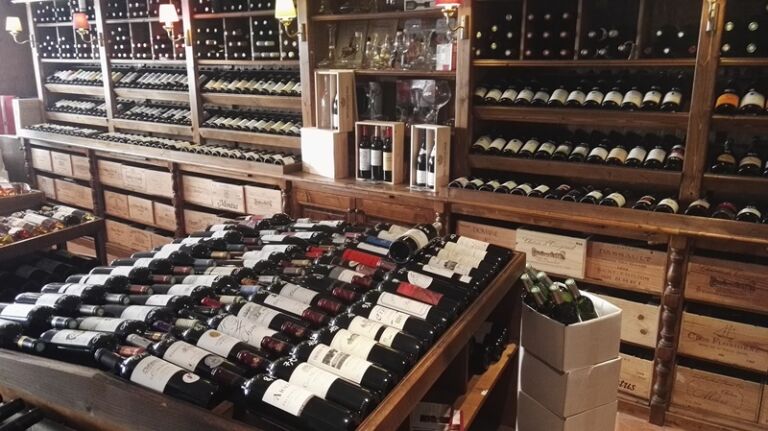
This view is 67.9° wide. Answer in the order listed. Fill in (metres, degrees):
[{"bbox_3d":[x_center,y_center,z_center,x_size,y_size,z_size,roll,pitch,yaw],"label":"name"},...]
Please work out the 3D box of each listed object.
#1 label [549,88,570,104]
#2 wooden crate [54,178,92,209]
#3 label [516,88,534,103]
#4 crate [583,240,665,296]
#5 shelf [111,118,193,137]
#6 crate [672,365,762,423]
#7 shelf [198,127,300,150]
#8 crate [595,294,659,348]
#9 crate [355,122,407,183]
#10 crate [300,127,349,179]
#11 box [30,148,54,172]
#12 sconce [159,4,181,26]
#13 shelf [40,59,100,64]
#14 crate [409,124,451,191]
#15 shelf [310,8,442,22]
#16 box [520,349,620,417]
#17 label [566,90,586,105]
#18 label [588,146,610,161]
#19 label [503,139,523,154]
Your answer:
[{"bbox_3d":[0.867,-0.590,2.815,0.076,0.035,0.095,8,37,29],"label":"label"},{"bbox_3d":[-2.600,-0.220,5.114,0.565,0.191,0.360,10,17,32],"label":"wooden crate"},{"bbox_3d":[0.708,-0.601,2.852,0.074,0.025,0.085,9,41,30],"label":"label"},{"bbox_3d":[1.185,0.176,2.703,0.330,0.182,0.480,8,17,29],"label":"crate"},{"bbox_3d":[-1.775,-0.727,4.628,1.014,0.073,0.250,10,17,32],"label":"shelf"},{"bbox_3d":[1.568,0.745,2.692,0.335,0.190,0.430,9,17,30],"label":"crate"},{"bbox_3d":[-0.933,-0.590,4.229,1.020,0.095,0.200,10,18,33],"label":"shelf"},{"bbox_3d":[1.204,0.433,2.800,0.335,0.203,0.420,10,18,33],"label":"crate"},{"bbox_3d":[-0.022,-0.375,3.384,0.265,0.342,0.106,9,17,31],"label":"crate"},{"bbox_3d":[-0.375,-0.392,3.559,0.110,0.285,0.317,-14,20,-43],"label":"crate"},{"bbox_3d":[-2.958,-0.553,5.345,0.325,0.186,0.480,10,17,32],"label":"box"},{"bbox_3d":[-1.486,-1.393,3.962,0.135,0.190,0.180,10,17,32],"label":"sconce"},{"bbox_3d":[-2.579,-1.337,4.950,0.919,0.026,0.300,9,17,31],"label":"shelf"},{"bbox_3d":[0.261,-0.320,3.171,0.157,0.345,0.158,10,17,33],"label":"crate"},{"bbox_3d":[0.046,-1.202,3.453,1.010,0.030,0.270,10,18,33],"label":"shelf"},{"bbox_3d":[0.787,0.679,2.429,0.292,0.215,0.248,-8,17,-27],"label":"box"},{"bbox_3d":[0.922,-0.565,2.728,0.075,0.025,0.085,9,41,30],"label":"label"},{"bbox_3d":[1.028,-0.298,2.731,0.076,0.025,0.080,9,39,30],"label":"label"},{"bbox_3d":[0.667,-0.352,2.948,0.076,0.035,0.095,8,37,29],"label":"label"}]

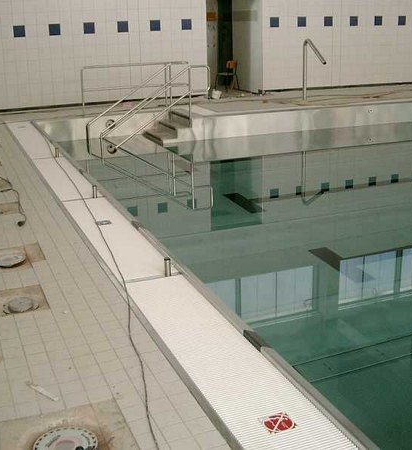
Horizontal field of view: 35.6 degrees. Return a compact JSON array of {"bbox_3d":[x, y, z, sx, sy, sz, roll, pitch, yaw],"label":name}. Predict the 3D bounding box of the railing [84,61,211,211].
[{"bbox_3d":[-1.163,-2.064,12.535,2.241,2.102,1.332,-8,19,-21],"label":"railing"}]

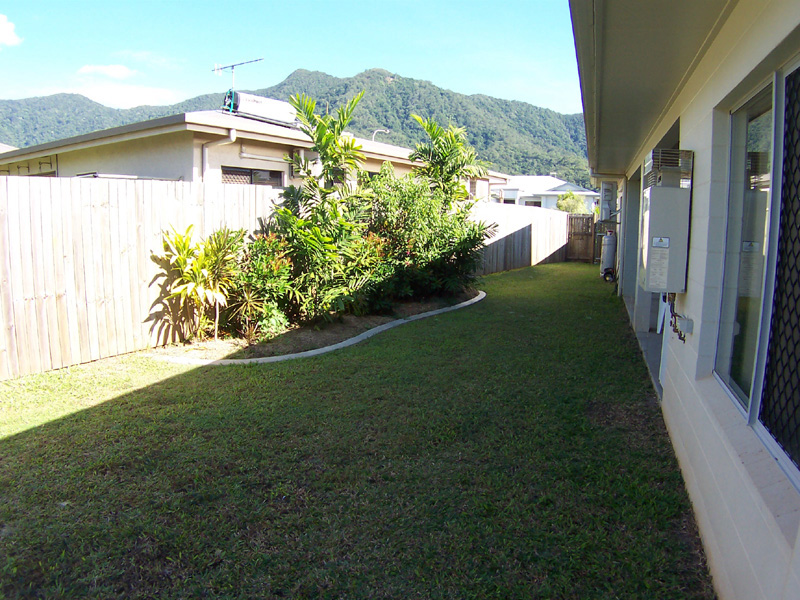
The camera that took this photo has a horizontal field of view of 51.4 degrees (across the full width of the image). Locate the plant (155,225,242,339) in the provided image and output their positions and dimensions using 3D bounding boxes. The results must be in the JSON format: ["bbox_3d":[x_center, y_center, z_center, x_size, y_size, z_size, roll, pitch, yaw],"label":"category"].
[{"bbox_3d":[-2.399,-0.203,10.026,1.020,1.390,0.850,1,6,0],"label":"plant"}]

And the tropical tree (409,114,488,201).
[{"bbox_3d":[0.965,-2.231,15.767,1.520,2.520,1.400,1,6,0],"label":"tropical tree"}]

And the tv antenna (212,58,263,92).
[{"bbox_3d":[-3.270,-4.500,16.683,0.400,0.680,1.950,-4,8,-41],"label":"tv antenna"}]

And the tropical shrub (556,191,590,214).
[{"bbox_3d":[8.975,-4.520,42.984,1.650,2.260,1.600,1,6,0],"label":"tropical shrub"}]

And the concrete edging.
[{"bbox_3d":[-0.149,0.162,12.944,1.700,0.130,9.790,4,7,25],"label":"concrete edging"}]

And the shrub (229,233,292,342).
[{"bbox_3d":[-1.717,-0.175,10.233,0.780,1.310,0.750,1,6,0],"label":"shrub"}]

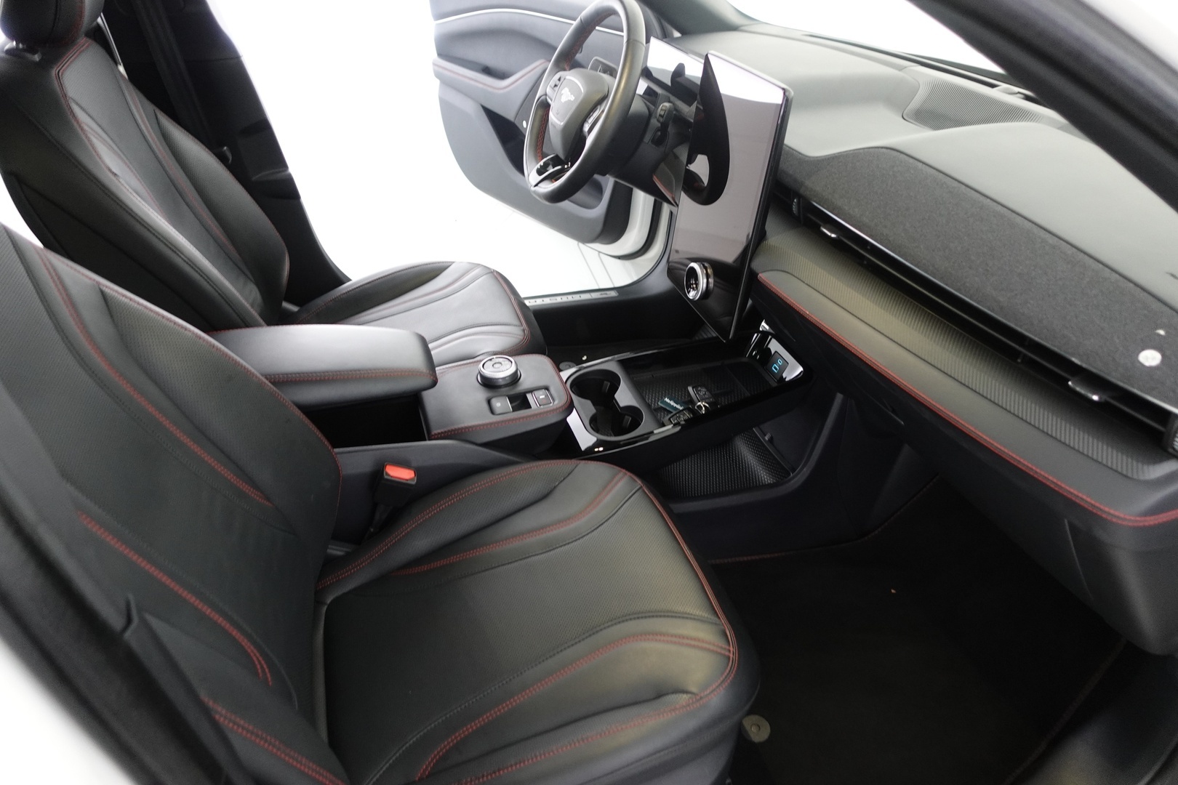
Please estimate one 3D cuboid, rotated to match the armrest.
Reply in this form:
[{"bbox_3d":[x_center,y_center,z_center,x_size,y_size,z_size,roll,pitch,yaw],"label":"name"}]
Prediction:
[{"bbox_3d":[-0.399,-0.033,1.091,0.345,0.065,0.175,-4,34,-17],"label":"armrest"}]

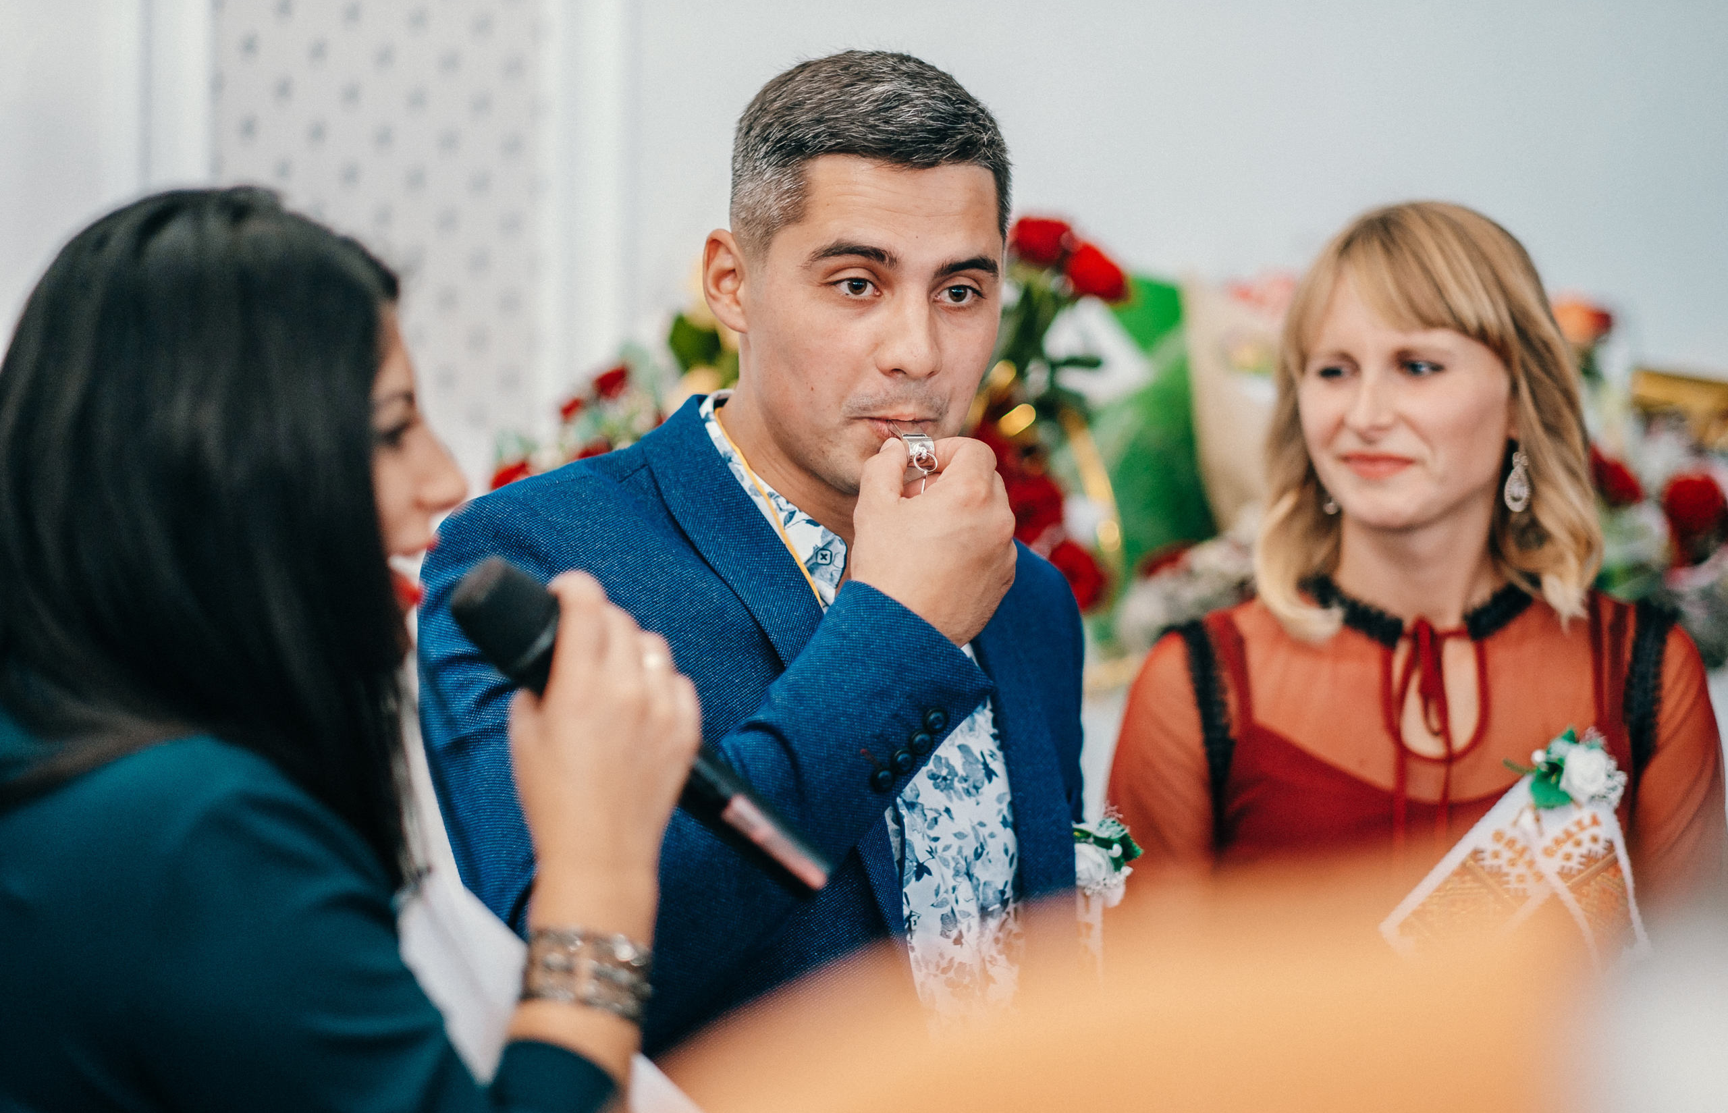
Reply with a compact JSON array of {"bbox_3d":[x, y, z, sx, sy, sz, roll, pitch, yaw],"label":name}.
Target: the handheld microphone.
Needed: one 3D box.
[{"bbox_3d":[-0.113,0.088,2.030,0.243,0.047,0.047,41,0,-8],"label":"handheld microphone"}]

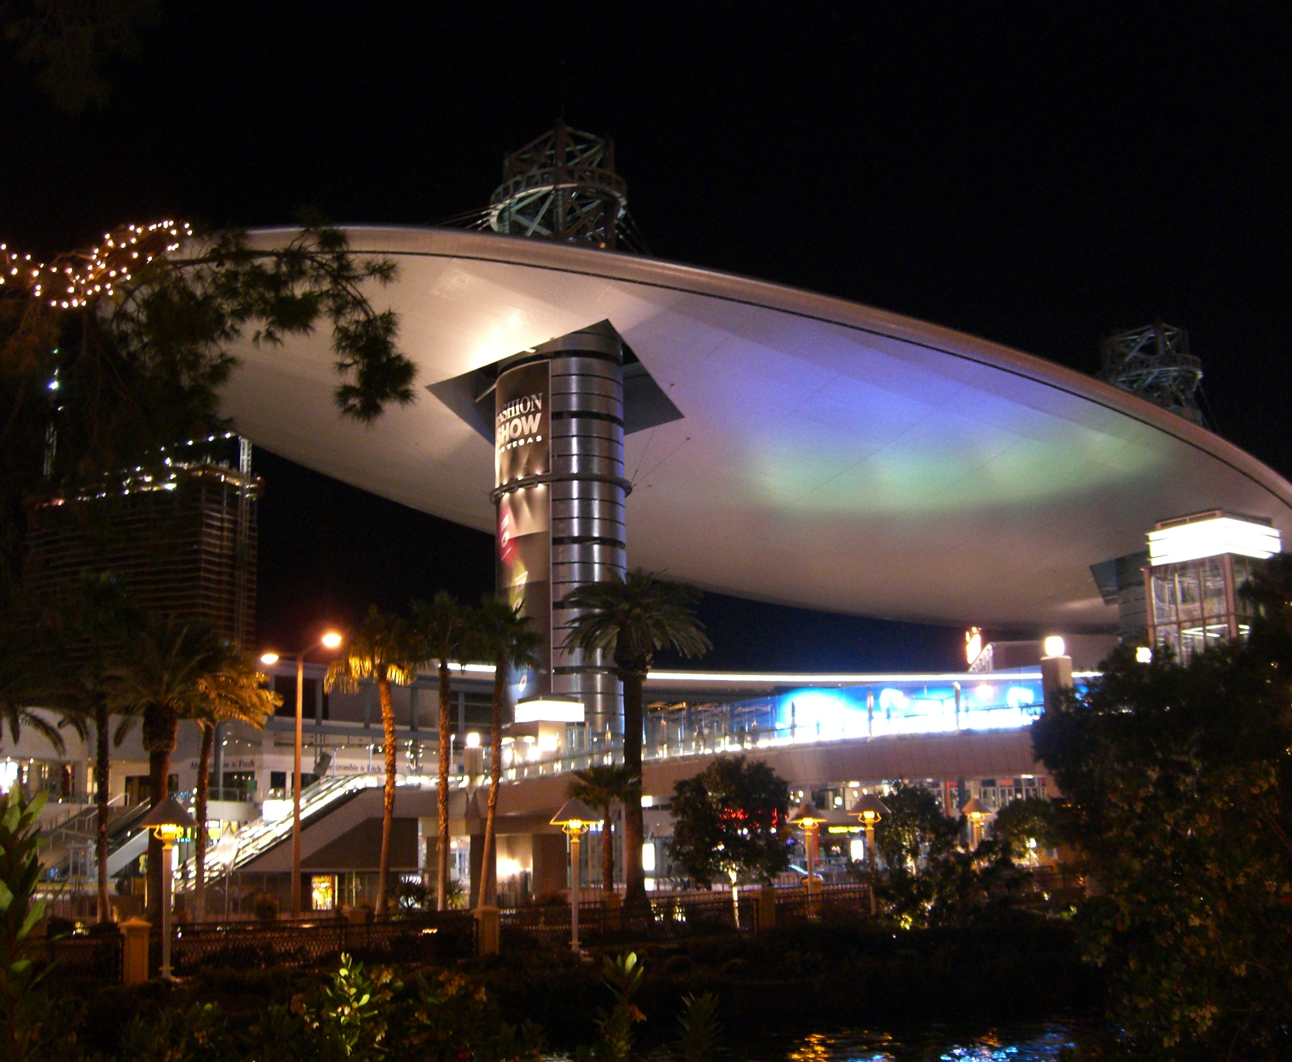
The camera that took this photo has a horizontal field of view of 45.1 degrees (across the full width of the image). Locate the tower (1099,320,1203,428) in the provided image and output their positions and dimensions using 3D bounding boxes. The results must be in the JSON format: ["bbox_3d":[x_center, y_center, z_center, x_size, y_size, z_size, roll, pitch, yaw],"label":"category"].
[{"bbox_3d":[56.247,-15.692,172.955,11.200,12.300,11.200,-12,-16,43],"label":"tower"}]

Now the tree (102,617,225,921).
[{"bbox_3d":[-16.806,8.389,54.463,4.200,10.829,4.200,2,-10,-17],"label":"tree"}]

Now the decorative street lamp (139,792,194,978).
[{"bbox_3d":[-10.737,8.012,34.964,1.280,4.000,1.280,2,-10,-17],"label":"decorative street lamp"}]

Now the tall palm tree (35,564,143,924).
[{"bbox_3d":[-18.899,7.427,53.380,3.600,12.158,3.600,-1,-11,0],"label":"tall palm tree"}]

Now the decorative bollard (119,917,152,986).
[{"bbox_3d":[-8.930,7.360,27.188,0.510,1.163,0.510,8,-14,-37],"label":"decorative bollard"}]

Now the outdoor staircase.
[{"bbox_3d":[-23.046,19.022,98.577,12.300,7.168,5.000,3,-12,-20],"label":"outdoor staircase"}]

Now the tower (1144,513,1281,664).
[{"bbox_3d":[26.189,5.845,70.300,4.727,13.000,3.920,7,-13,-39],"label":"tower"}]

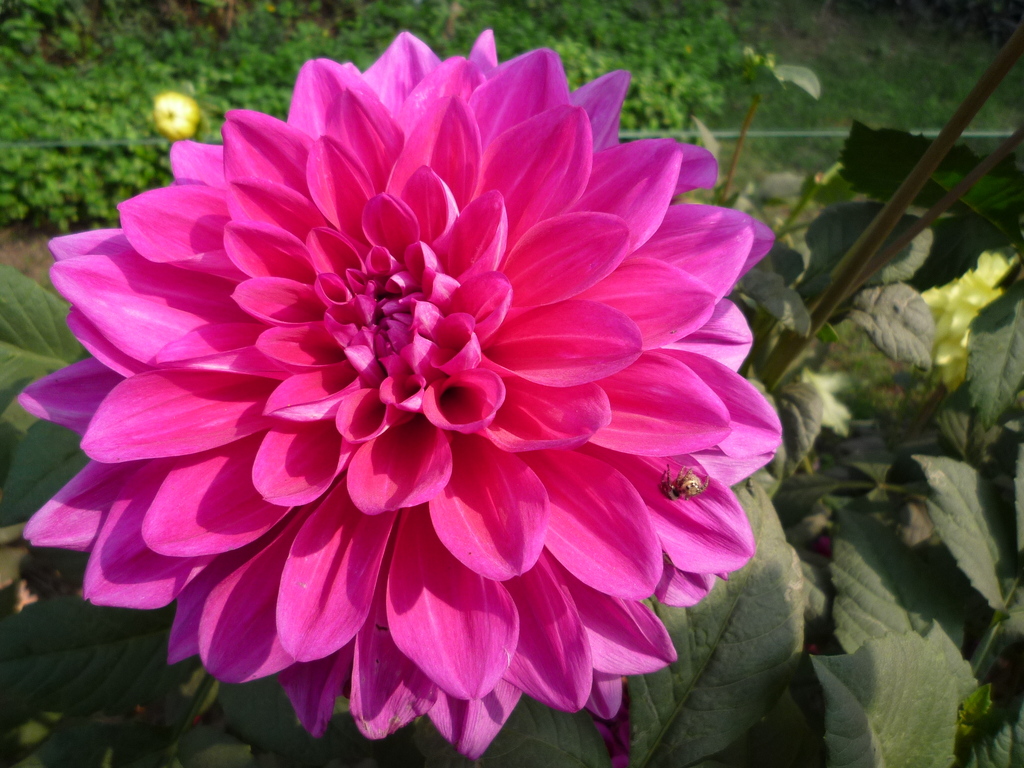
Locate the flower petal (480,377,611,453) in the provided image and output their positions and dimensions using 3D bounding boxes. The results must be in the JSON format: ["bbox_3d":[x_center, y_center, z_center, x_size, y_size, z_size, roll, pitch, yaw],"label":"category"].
[{"bbox_3d":[0.008,0.006,0.205,0.038,0.015,0.019,7,72,6],"label":"flower petal"}]

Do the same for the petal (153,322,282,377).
[{"bbox_3d":[-0.083,-0.009,0.215,0.043,0.014,0.014,-1,63,5],"label":"petal"}]

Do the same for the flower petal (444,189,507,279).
[{"bbox_3d":[-0.009,-0.040,0.204,0.015,0.027,0.014,29,11,19],"label":"flower petal"}]

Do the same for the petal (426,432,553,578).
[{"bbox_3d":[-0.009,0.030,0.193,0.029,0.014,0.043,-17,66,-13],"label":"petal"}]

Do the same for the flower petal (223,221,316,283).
[{"bbox_3d":[-0.069,-0.038,0.213,0.029,0.017,0.011,25,-7,-12],"label":"flower petal"}]

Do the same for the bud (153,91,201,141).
[{"bbox_3d":[-0.308,-0.247,0.680,0.041,0.041,0.041,4,28,8],"label":"bud"}]

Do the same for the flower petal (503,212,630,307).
[{"bbox_3d":[0.016,-0.037,0.242,0.051,0.027,0.012,-28,-19,24],"label":"flower petal"}]

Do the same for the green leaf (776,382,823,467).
[{"bbox_3d":[0.130,0.018,0.340,0.028,0.042,0.012,15,-16,-27],"label":"green leaf"}]

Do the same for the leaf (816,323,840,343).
[{"bbox_3d":[0.164,-0.027,0.385,0.014,0.004,0.010,32,64,0],"label":"leaf"}]

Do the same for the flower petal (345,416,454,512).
[{"bbox_3d":[-0.029,0.020,0.193,0.025,0.014,0.031,-3,50,-4],"label":"flower petal"}]

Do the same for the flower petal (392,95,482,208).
[{"bbox_3d":[-0.028,-0.081,0.266,0.027,0.045,0.012,27,26,10],"label":"flower petal"}]

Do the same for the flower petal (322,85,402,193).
[{"bbox_3d":[-0.045,-0.073,0.224,0.021,0.034,0.011,-30,7,-11],"label":"flower petal"}]

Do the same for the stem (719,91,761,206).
[{"bbox_3d":[0.123,-0.127,0.400,0.006,0.064,0.006,11,15,0],"label":"stem"}]

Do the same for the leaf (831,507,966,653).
[{"bbox_3d":[0.186,0.093,0.360,0.055,0.015,0.077,-26,65,-21],"label":"leaf"}]

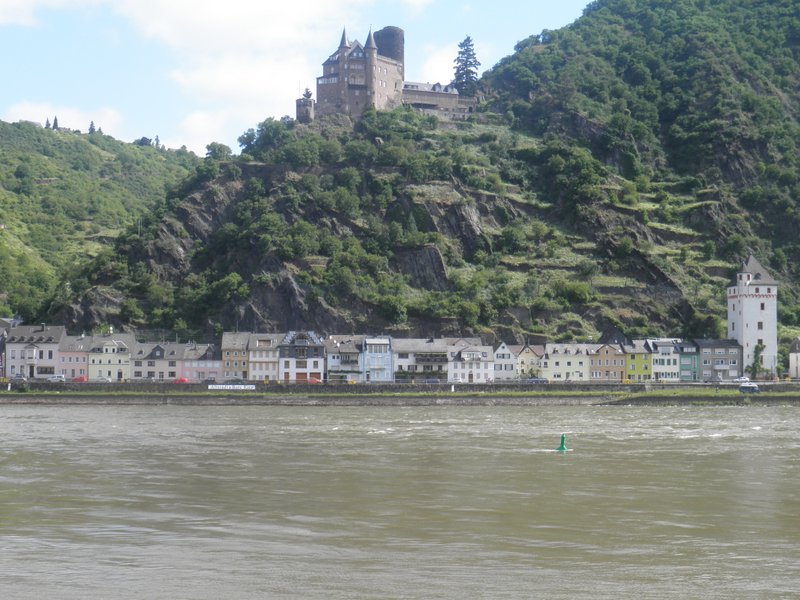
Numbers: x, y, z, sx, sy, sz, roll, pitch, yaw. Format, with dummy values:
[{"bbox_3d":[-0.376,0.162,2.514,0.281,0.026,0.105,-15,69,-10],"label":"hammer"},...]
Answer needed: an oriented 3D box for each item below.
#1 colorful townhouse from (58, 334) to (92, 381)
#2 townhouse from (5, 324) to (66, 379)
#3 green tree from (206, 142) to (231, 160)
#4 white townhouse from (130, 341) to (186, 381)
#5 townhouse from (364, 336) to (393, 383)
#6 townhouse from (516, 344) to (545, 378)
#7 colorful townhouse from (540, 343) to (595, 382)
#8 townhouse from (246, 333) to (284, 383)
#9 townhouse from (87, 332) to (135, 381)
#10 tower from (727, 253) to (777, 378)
[{"bbox_3d":[-82.340,15.000,349.730,7.490,11.540,10.000,0,-3,0],"label":"colorful townhouse"},{"bbox_3d":[-92.162,13.657,348.298,14.112,13.784,11.000,0,-3,0],"label":"townhouse"},{"bbox_3d":[-71.154,-57.998,534.314,10.300,7.506,9.800,0,-3,0],"label":"green tree"},{"bbox_3d":[-60.956,15.776,347.673,13.483,10.132,10.000,0,-3,0],"label":"white townhouse"},{"bbox_3d":[-5.461,15.200,347.707,7.707,11.787,10.000,0,-3,0],"label":"townhouse"},{"bbox_3d":[33.150,16.120,351.660,6.360,9.530,10.000,0,-3,0],"label":"townhouse"},{"bbox_3d":[42.240,16.210,349.660,11.510,9.610,10.000,0,-3,0],"label":"colorful townhouse"},{"bbox_3d":[-33.962,14.718,347.735,7.959,12.352,10.000,0,-3,0],"label":"townhouse"},{"bbox_3d":[-73.190,14.750,349.990,11.010,12.060,10.500,0,-3,0],"label":"townhouse"},{"bbox_3d":[91.854,4.466,353.345,9.800,32.373,9.800,1,-3,-10],"label":"tower"}]

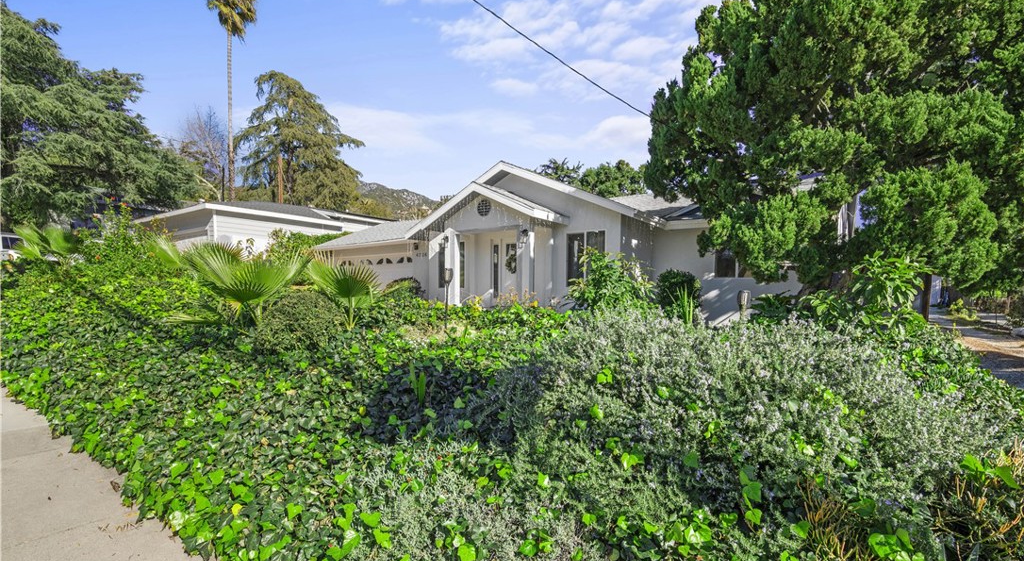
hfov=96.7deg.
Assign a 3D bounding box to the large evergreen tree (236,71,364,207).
[{"bbox_3d":[-19.500,-9.600,42.000,11.800,19.300,11.500,0,0,0],"label":"large evergreen tree"}]

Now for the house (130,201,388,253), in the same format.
[{"bbox_3d":[-13.300,-1.800,26.200,11.000,4.200,14.000,0,0,28],"label":"house"}]

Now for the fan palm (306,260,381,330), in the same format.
[{"bbox_3d":[-3.450,0.290,9.300,1.500,1.450,1.400,0,0,0],"label":"fan palm"}]

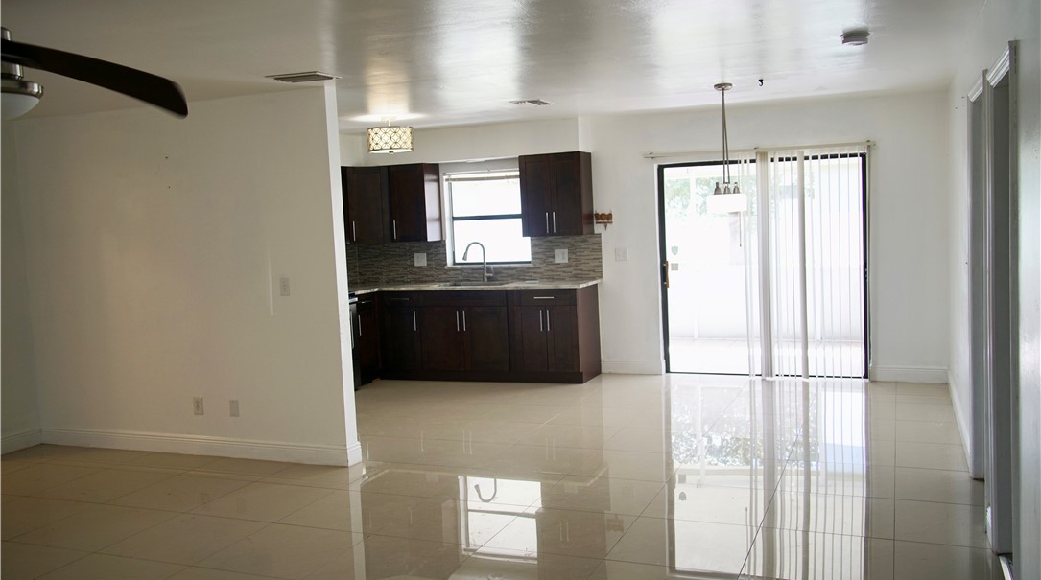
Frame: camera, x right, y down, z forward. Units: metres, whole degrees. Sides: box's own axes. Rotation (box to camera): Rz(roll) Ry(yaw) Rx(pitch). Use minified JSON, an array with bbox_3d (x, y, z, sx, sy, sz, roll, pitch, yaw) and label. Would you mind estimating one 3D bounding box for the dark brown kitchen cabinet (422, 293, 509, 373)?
[{"bbox_3d":[-0.425,0.381,8.854,0.930,0.805,0.590,-1,5,23],"label":"dark brown kitchen cabinet"}]

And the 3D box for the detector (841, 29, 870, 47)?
[{"bbox_3d":[1.798,-1.349,4.803,0.154,0.052,0.154,-1,5,23],"label":"detector"}]

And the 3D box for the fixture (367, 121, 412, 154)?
[{"bbox_3d":[-1.094,-1.302,7.553,0.394,0.293,0.394,-3,5,0],"label":"fixture"}]

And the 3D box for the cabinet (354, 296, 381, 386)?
[{"bbox_3d":[-1.750,0.473,8.847,0.605,0.876,0.364,-1,5,23],"label":"cabinet"}]

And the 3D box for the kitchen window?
[{"bbox_3d":[-0.314,-0.738,9.090,0.927,0.954,0.120,-1,5,23],"label":"kitchen window"}]

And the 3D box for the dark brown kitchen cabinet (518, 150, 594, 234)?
[{"bbox_3d":[0.351,-0.901,8.553,0.609,0.769,0.330,-1,5,23],"label":"dark brown kitchen cabinet"}]

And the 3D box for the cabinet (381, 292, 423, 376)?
[{"bbox_3d":[-1.075,0.403,9.080,0.470,0.840,0.606,-1,5,23],"label":"cabinet"}]

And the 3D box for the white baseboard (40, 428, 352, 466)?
[{"bbox_3d":[-2.344,1.078,6.229,2.715,0.130,0.018,-1,5,23],"label":"white baseboard"}]

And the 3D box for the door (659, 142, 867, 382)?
[{"bbox_3d":[2.167,-0.198,8.066,1.803,1.977,0.110,-1,5,23],"label":"door"}]

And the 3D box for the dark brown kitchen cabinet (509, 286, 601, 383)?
[{"bbox_3d":[0.325,0.404,8.493,0.691,0.883,0.606,-1,5,23],"label":"dark brown kitchen cabinet"}]

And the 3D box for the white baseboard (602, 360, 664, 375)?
[{"bbox_3d":[1.061,0.743,8.540,0.622,0.135,0.016,-1,5,23],"label":"white baseboard"}]

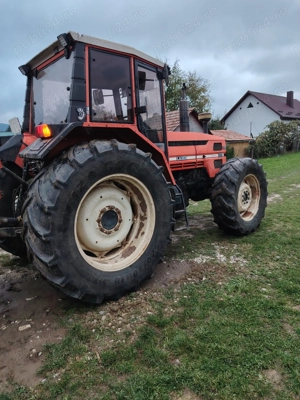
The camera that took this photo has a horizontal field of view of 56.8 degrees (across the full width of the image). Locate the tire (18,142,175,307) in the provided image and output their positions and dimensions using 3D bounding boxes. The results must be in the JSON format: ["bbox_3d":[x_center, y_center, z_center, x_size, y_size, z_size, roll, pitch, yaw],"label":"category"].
[{"bbox_3d":[-0.464,0.222,3.048,1.730,1.720,0.520,-11,13,-41],"label":"tire"}]

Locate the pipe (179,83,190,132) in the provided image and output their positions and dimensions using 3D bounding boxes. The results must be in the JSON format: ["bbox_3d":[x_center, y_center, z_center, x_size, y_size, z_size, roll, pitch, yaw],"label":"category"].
[{"bbox_3d":[0.608,-1.618,4.860,0.160,0.850,0.160,-3,10,0],"label":"pipe"}]

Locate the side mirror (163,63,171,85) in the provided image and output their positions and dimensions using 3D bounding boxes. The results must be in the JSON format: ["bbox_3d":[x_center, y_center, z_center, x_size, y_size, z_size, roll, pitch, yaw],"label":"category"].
[{"bbox_3d":[0.217,-1.616,3.580,0.070,0.285,0.170,-4,10,-9],"label":"side mirror"}]

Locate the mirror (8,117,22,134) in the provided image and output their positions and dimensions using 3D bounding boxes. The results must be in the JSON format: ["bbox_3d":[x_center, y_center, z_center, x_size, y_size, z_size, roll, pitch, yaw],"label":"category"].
[{"bbox_3d":[-1.992,-1.094,4.100,0.155,0.230,0.050,-14,9,5],"label":"mirror"}]

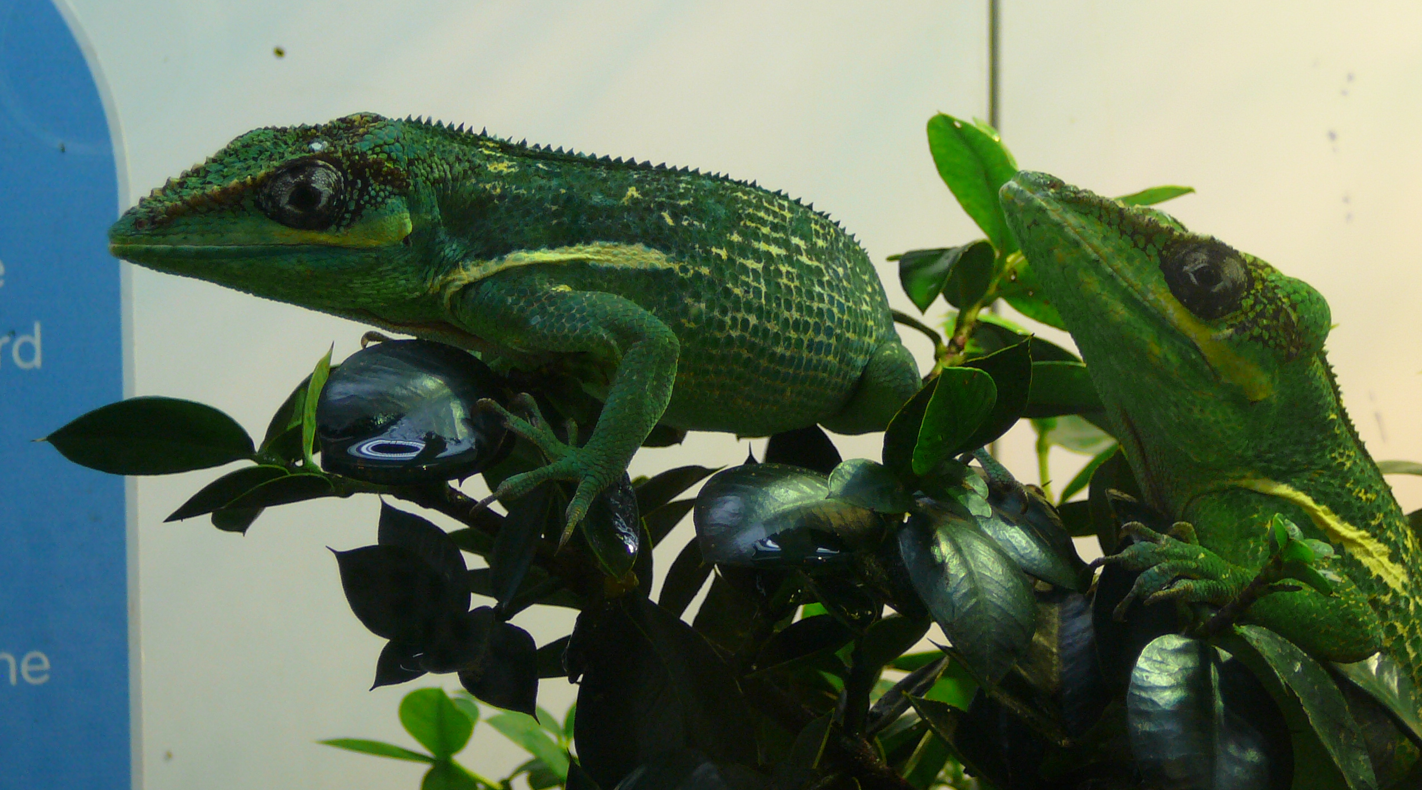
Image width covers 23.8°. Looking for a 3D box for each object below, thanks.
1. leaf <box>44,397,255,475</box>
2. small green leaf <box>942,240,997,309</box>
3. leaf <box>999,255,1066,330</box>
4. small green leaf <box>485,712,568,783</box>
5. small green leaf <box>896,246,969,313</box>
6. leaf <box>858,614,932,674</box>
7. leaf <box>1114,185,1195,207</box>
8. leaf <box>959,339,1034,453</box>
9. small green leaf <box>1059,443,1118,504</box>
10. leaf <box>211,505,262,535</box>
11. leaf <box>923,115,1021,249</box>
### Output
[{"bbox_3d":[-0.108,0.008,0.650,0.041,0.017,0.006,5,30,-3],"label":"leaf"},{"bbox_3d":[0.052,-0.025,0.685,0.011,0.017,0.006,15,31,-23],"label":"small green leaf"},{"bbox_3d":[0.071,-0.021,0.695,0.028,0.015,0.005,26,22,-6],"label":"leaf"},{"bbox_3d":[-0.040,0.077,0.740,0.023,0.011,0.008,37,-31,12],"label":"small green leaf"},{"bbox_3d":[0.043,-0.022,0.650,0.012,0.015,0.010,23,-21,28],"label":"small green leaf"},{"bbox_3d":[0.037,0.050,0.675,0.005,0.019,0.011,44,9,-50],"label":"leaf"},{"bbox_3d":[0.091,-0.041,0.700,0.023,0.006,0.011,-12,17,-12],"label":"leaf"},{"bbox_3d":[0.051,0.001,0.620,0.017,0.024,0.008,43,12,16],"label":"leaf"},{"bbox_3d":[0.079,0.016,0.705,0.019,0.004,0.009,-43,41,-9],"label":"small green leaf"},{"bbox_3d":[-0.091,0.022,0.660,0.011,0.017,0.006,11,-32,24],"label":"leaf"},{"bbox_3d":[0.052,-0.042,0.660,0.014,0.030,0.008,-25,-6,-2],"label":"leaf"}]

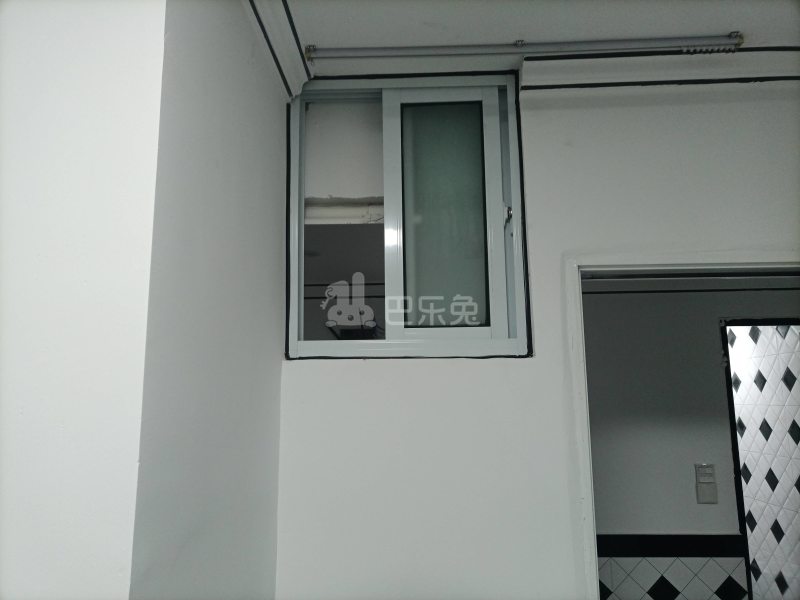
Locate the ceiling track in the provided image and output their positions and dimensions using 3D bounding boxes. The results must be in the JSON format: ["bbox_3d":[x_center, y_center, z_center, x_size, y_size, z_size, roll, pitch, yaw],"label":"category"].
[{"bbox_3d":[0.322,-0.667,1.592,1.151,0.028,0.030,-1,-9,2],"label":"ceiling track"}]

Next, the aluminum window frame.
[{"bbox_3d":[0.016,-0.235,1.665,0.630,0.790,0.090,-1,-9,2],"label":"aluminum window frame"}]

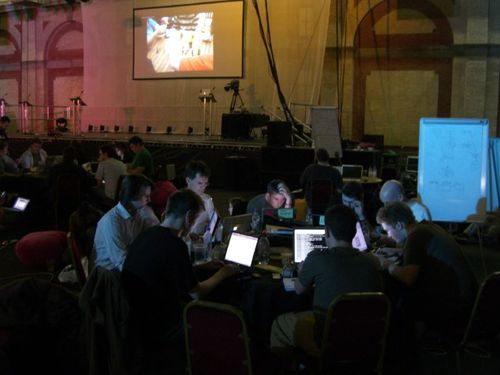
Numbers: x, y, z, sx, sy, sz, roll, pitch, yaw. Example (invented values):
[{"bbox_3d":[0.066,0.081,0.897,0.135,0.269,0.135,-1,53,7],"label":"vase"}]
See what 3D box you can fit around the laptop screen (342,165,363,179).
[{"bbox_3d":[1.606,-0.247,8.600,0.325,0.225,0.015,2,-9,5],"label":"laptop screen"}]

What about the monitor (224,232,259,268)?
[{"bbox_3d":[-0.054,0.421,3.730,0.270,0.215,0.030,9,-9,43],"label":"monitor"}]

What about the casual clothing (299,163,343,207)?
[{"bbox_3d":[0.996,-0.019,7.650,0.550,0.620,0.360,2,7,6],"label":"casual clothing"}]

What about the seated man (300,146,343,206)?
[{"bbox_3d":[0.924,0.138,7.265,0.520,1.300,0.750,2,8,6],"label":"seated man"}]

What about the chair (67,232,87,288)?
[{"bbox_3d":[-1.117,0.771,4.100,0.520,0.880,0.420,-1,8,-12],"label":"chair"}]

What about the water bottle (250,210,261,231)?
[{"bbox_3d":[0.050,0.292,4.834,0.066,0.205,0.066,1,8,0],"label":"water bottle"}]

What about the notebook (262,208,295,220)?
[{"bbox_3d":[0.260,0.283,4.920,0.320,0.210,0.290,0,7,-6],"label":"notebook"}]

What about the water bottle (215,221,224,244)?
[{"bbox_3d":[-0.246,0.348,4.427,0.066,0.200,0.066,1,8,0],"label":"water bottle"}]

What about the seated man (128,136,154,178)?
[{"bbox_3d":[-1.895,-0.195,9.500,0.700,1.320,0.520,0,7,-9],"label":"seated man"}]

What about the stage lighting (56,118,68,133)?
[{"bbox_3d":[-5.636,-1.864,16.500,0.370,0.450,0.360,0,6,-11],"label":"stage lighting"}]

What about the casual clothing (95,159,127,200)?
[{"bbox_3d":[-2.135,-0.115,8.400,0.470,0.660,0.380,-5,9,-45],"label":"casual clothing"}]

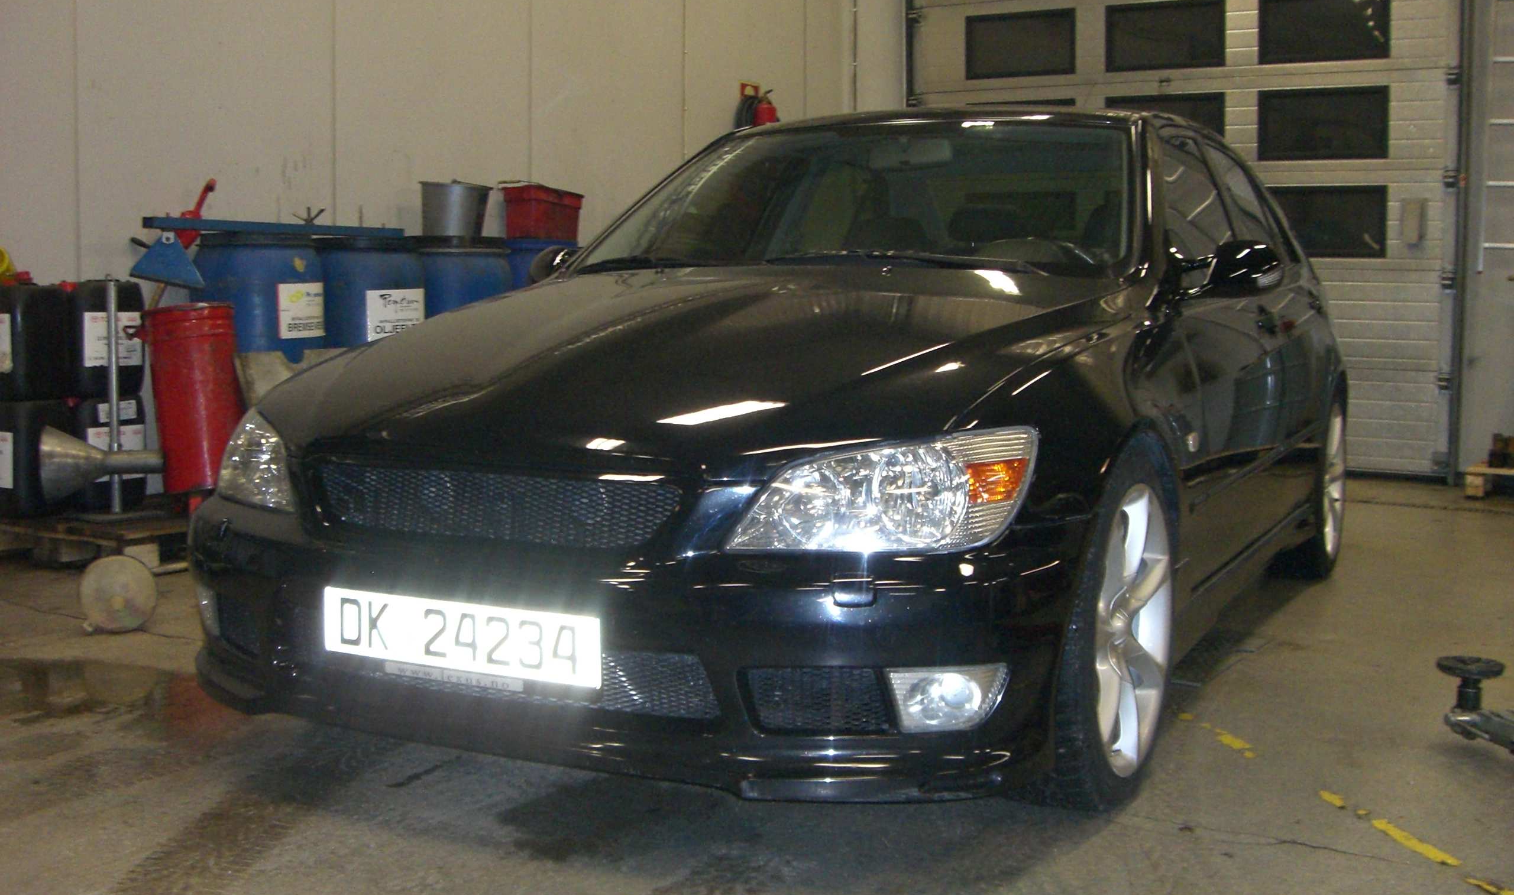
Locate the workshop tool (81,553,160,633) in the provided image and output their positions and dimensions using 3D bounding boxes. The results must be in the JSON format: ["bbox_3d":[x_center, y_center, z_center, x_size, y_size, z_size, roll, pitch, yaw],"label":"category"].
[{"bbox_3d":[-1.627,0.373,4.232,0.195,0.195,0.070,-1,6,-21],"label":"workshop tool"}]

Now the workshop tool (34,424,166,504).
[{"bbox_3d":[-2.005,0.049,5.080,0.355,0.230,0.230,0,6,-8],"label":"workshop tool"}]

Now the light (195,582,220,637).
[{"bbox_3d":[-0.974,0.292,3.025,0.080,0.092,0.160,-4,6,-37],"label":"light"}]

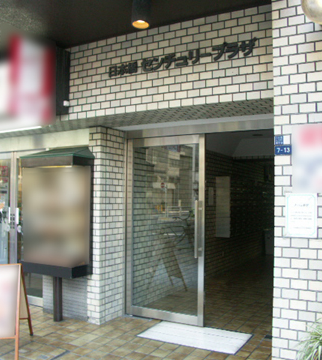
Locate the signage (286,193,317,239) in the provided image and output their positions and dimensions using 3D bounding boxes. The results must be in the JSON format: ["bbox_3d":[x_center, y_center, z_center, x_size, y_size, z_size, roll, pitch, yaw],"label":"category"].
[{"bbox_3d":[0.923,0.232,2.555,0.210,0.297,0.006,-1,-3,28],"label":"signage"}]

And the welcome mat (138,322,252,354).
[{"bbox_3d":[0.338,1.539,3.846,1.020,0.020,0.550,-1,-3,28],"label":"welcome mat"}]

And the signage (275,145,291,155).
[{"bbox_3d":[0.828,-0.202,2.626,0.108,0.062,0.008,-1,-3,28],"label":"signage"}]

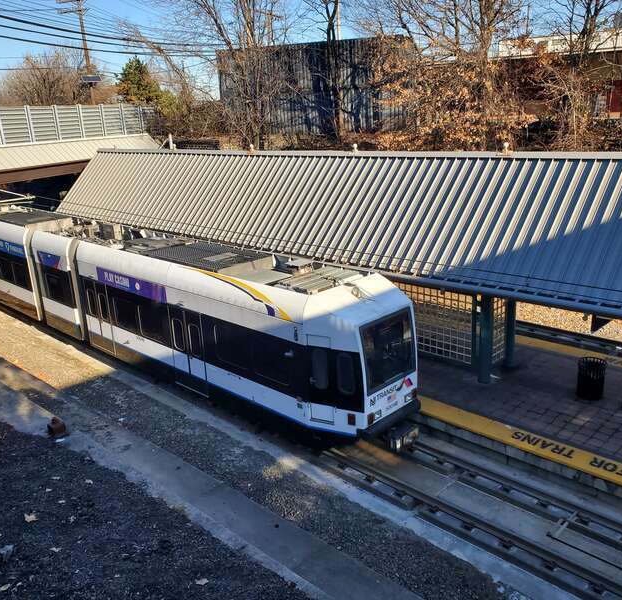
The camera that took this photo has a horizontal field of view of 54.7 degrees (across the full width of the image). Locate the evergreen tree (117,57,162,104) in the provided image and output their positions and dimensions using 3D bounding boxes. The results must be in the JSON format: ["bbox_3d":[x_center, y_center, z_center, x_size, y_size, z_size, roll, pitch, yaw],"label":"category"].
[{"bbox_3d":[-11.861,-13.775,42.276,3.300,6.240,3.200,-7,18,-13],"label":"evergreen tree"}]

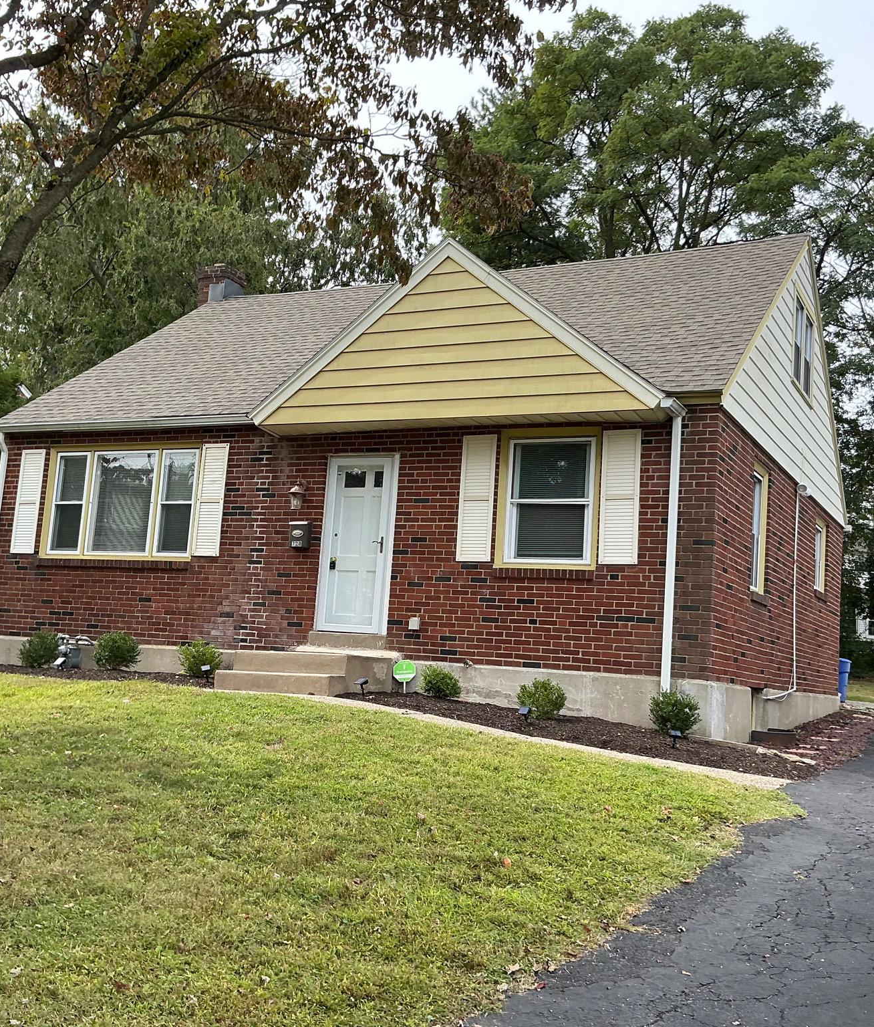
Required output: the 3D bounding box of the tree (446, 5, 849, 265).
[{"bbox_3d":[5.114,-4.571,28.745,11.000,18.510,11.000,0,-9,28],"label":"tree"}]

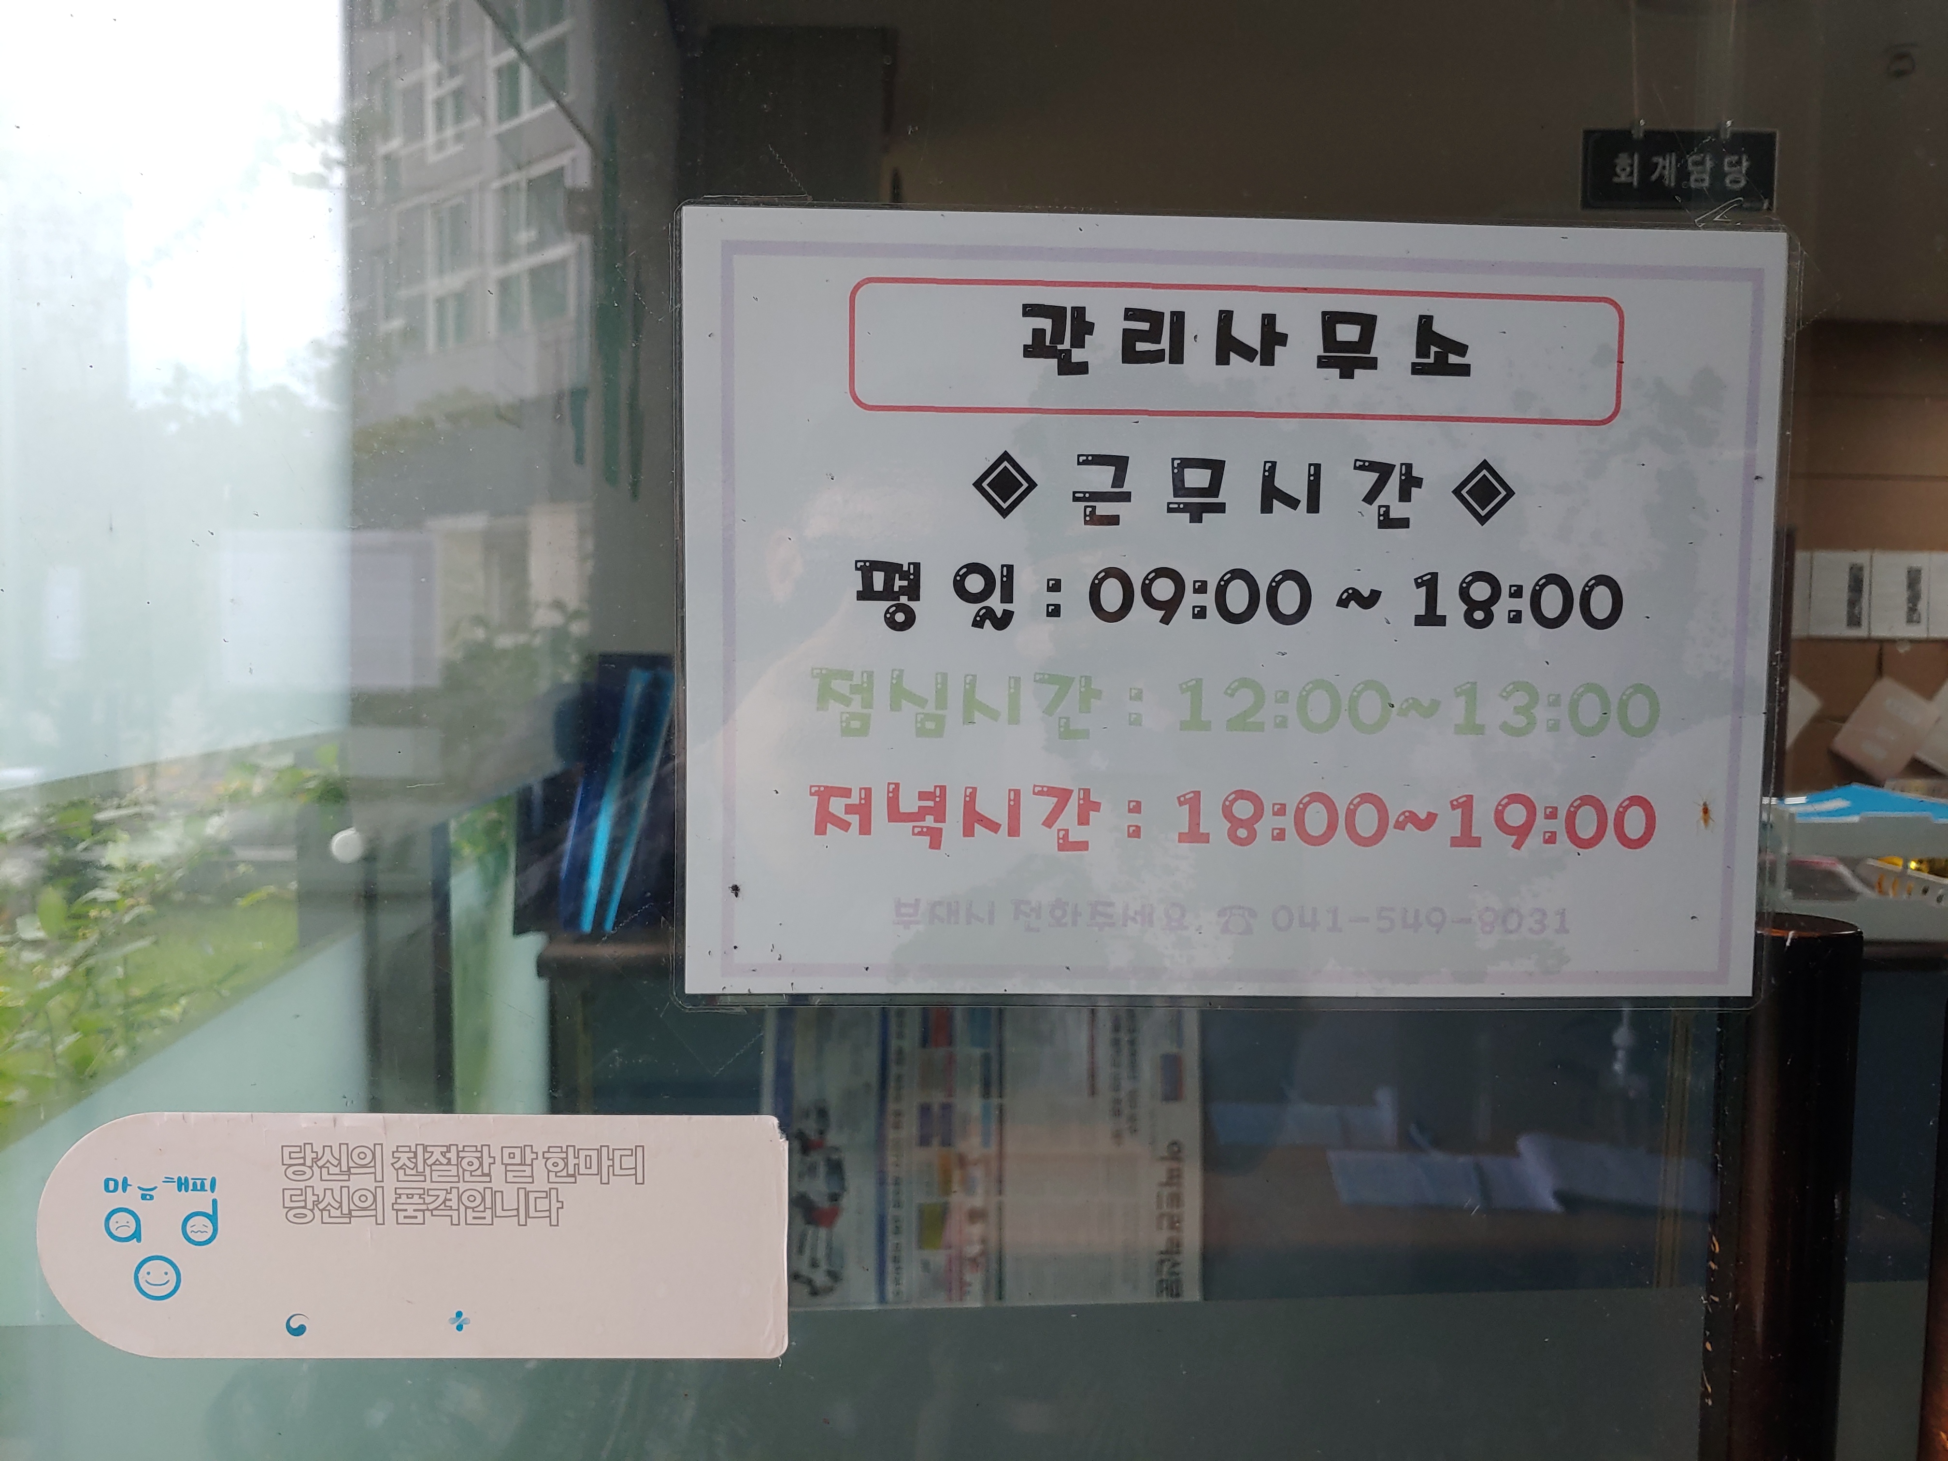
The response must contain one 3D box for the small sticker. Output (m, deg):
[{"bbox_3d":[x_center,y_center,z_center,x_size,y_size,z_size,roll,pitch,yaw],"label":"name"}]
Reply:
[{"bbox_3d":[-0.152,0.139,0.384,0.202,0.069,0.004,1,3,-2],"label":"small sticker"}]

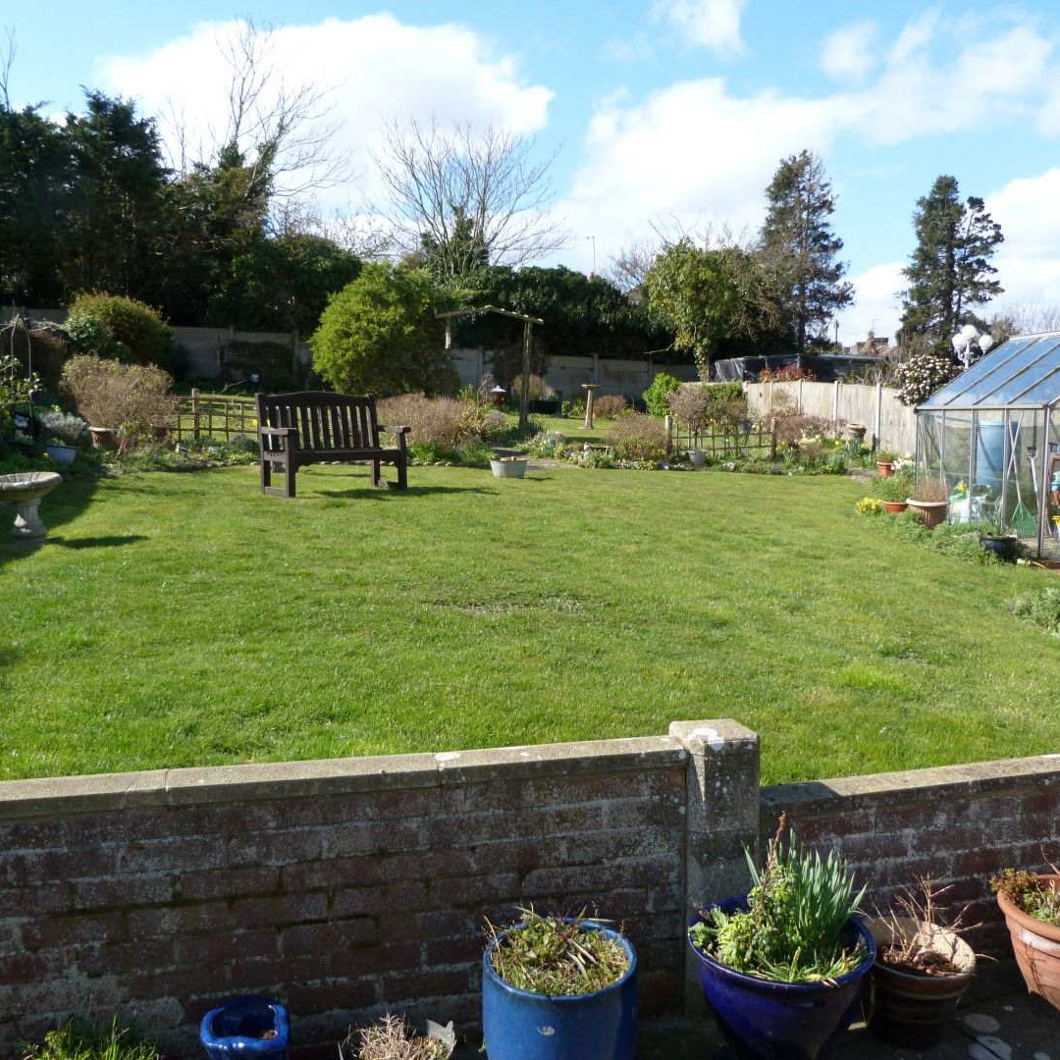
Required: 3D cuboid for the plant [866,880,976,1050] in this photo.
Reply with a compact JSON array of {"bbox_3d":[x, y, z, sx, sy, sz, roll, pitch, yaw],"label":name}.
[{"bbox_3d":[0.941,1.047,2.514,0.285,0.388,0.285,-1,7,0],"label":"plant"}]

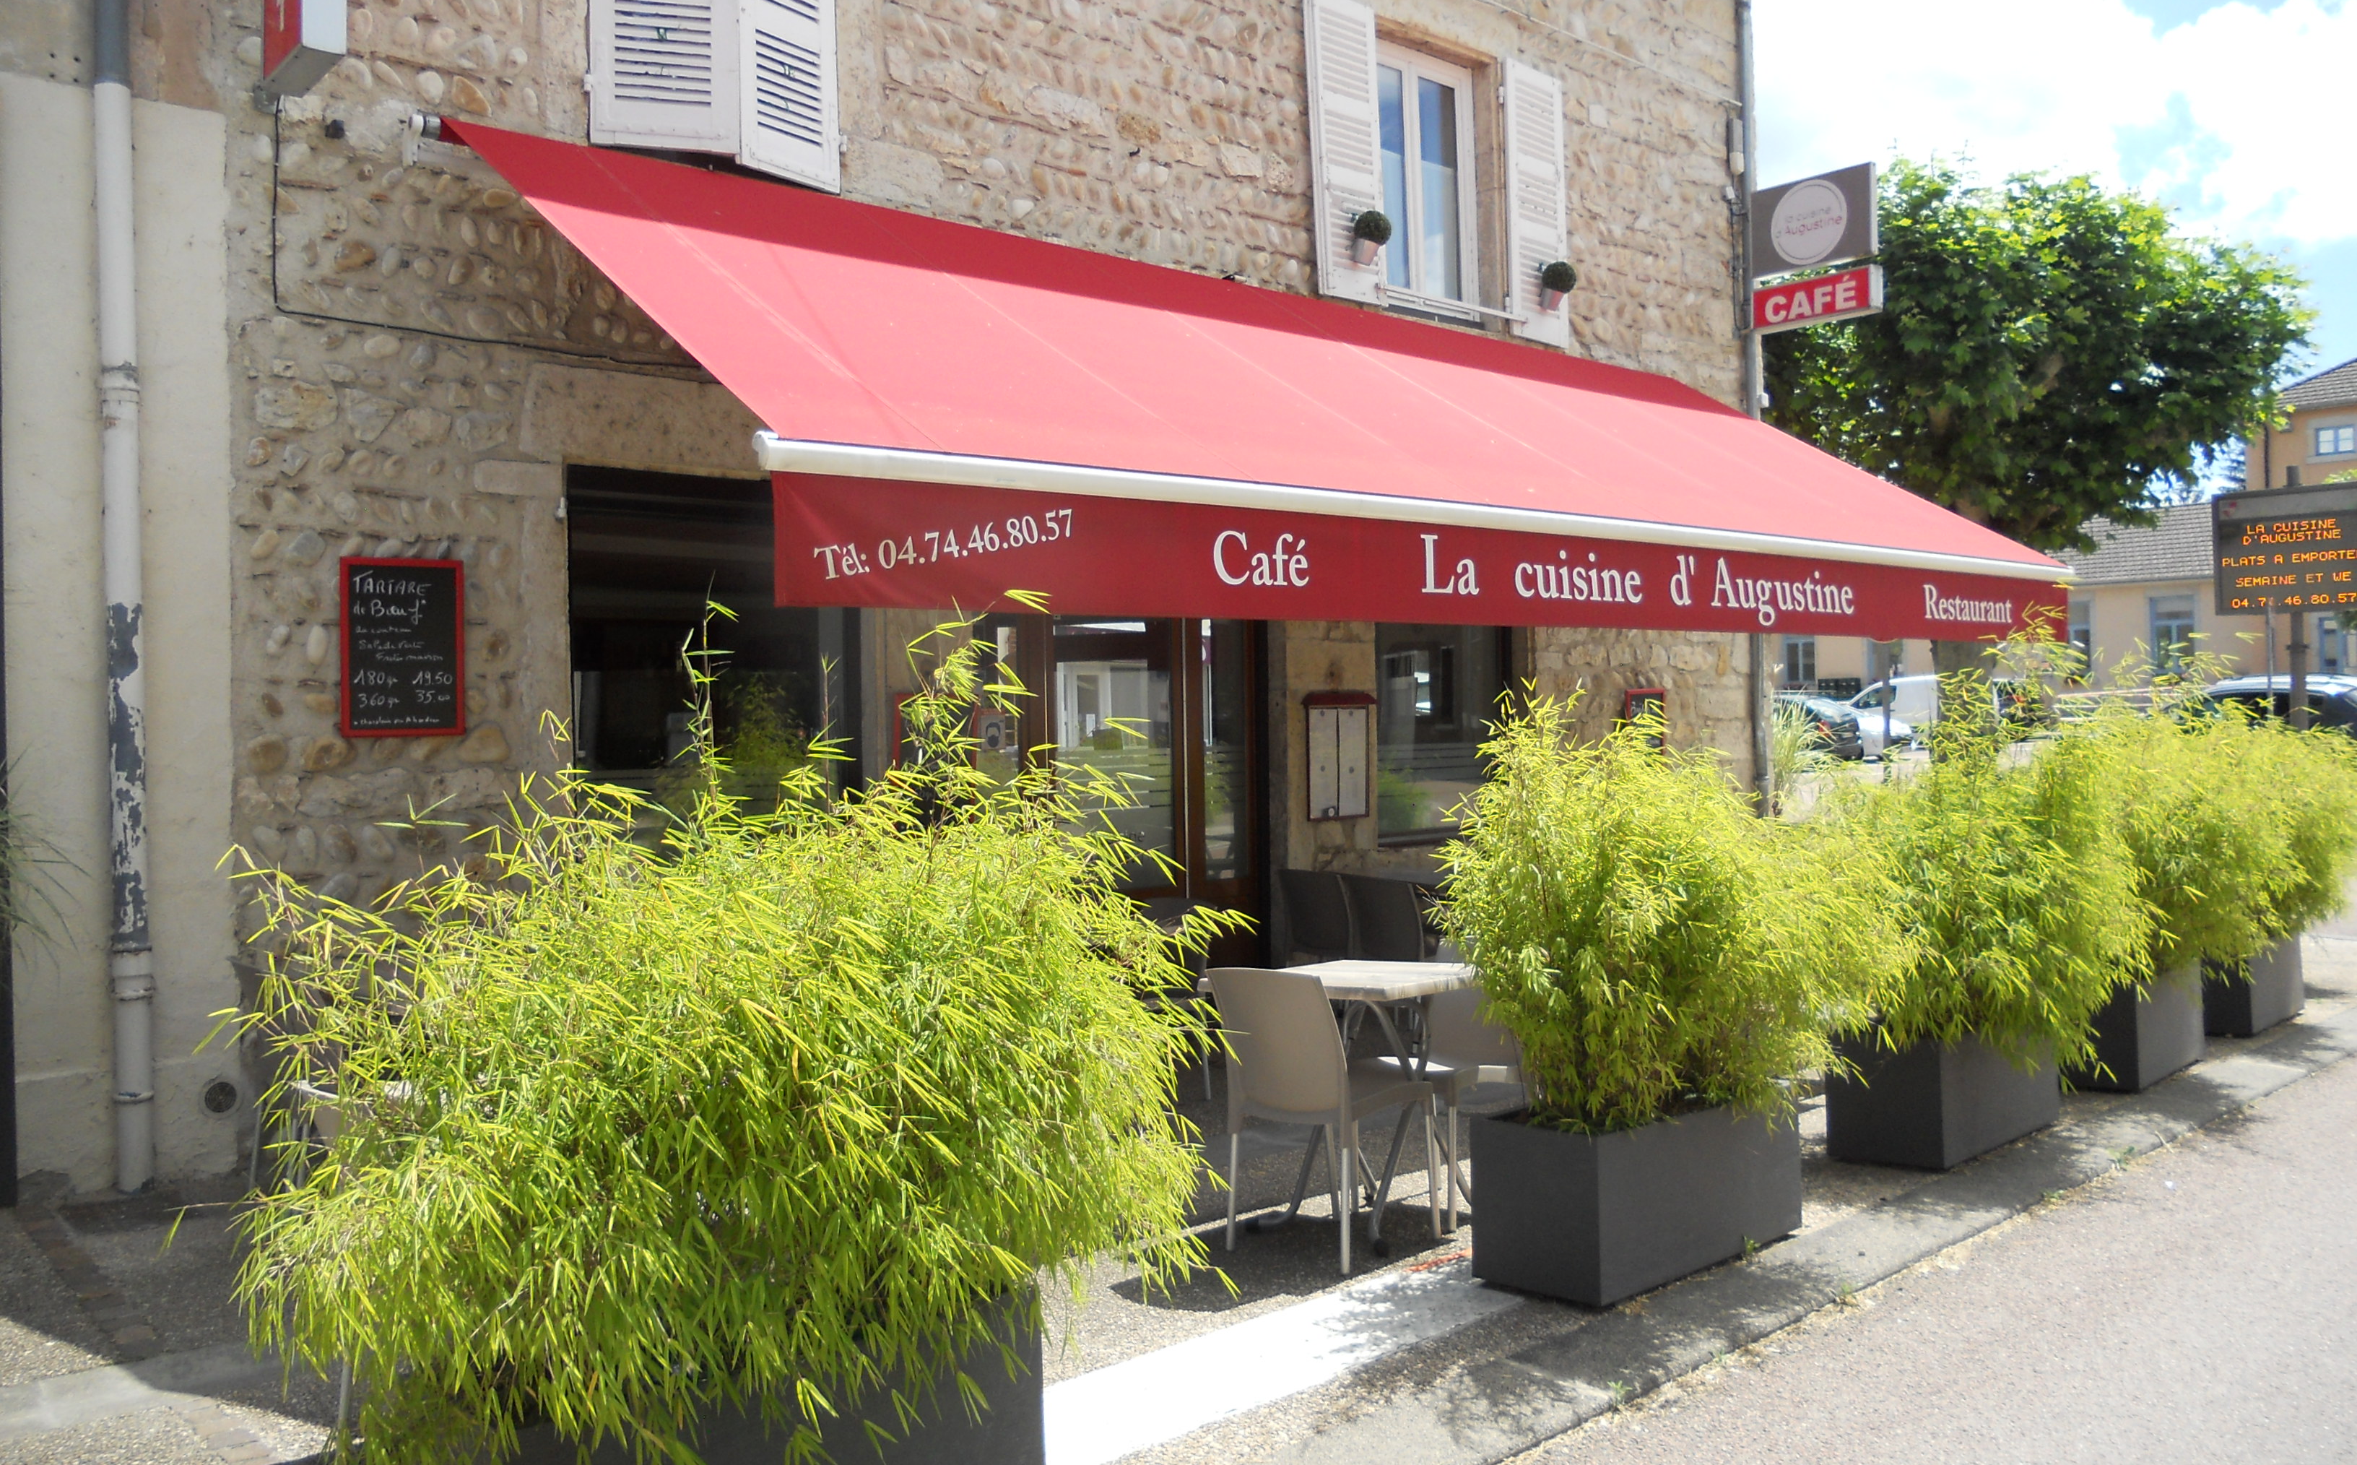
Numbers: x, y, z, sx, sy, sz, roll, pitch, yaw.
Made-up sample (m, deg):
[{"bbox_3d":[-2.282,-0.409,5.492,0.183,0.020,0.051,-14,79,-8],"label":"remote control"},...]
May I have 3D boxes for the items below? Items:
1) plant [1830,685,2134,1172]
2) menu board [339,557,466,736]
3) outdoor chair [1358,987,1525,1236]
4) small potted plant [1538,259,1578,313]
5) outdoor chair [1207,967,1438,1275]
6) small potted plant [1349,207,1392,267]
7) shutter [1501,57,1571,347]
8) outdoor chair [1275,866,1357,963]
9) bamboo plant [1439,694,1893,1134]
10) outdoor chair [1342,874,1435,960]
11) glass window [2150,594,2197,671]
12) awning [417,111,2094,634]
[{"bbox_3d":[2.759,0.625,6.527,1.400,1.620,0.950,-1,0,-43],"label":"plant"},{"bbox_3d":[-2.901,-0.317,6.914,0.465,0.660,0.030,-1,0,-43],"label":"menu board"},{"bbox_3d":[0.841,1.072,5.783,0.460,0.830,0.520,-1,0,43],"label":"outdoor chair"},{"bbox_3d":[2.430,-2.848,11.750,0.220,0.320,0.220,-1,0,0],"label":"small potted plant"},{"bbox_3d":[0.433,1.072,5.321,0.460,0.820,0.560,-1,0,41],"label":"outdoor chair"},{"bbox_3d":[1.101,-2.852,10.565,0.220,0.320,0.220,-1,0,0],"label":"small potted plant"},{"bbox_3d":[2.329,-3.424,11.860,0.590,1.740,0.060,-1,0,-42],"label":"shutter"},{"bbox_3d":[0.834,1.054,8.498,0.560,0.840,0.490,-1,0,-33],"label":"outdoor chair"},{"bbox_3d":[1.386,0.472,5.291,1.300,1.180,0.720,-1,0,-42],"label":"bamboo plant"},{"bbox_3d":[1.093,1.048,8.014,0.560,0.840,0.490,-1,0,-33],"label":"outdoor chair"},{"bbox_3d":[24.361,-2.389,45.000,1.200,2.000,0.150,-1,0,37],"label":"glass window"},{"bbox_3d":[1.167,-1.448,8.951,8.500,2.060,2.780,-1,0,-42],"label":"awning"}]

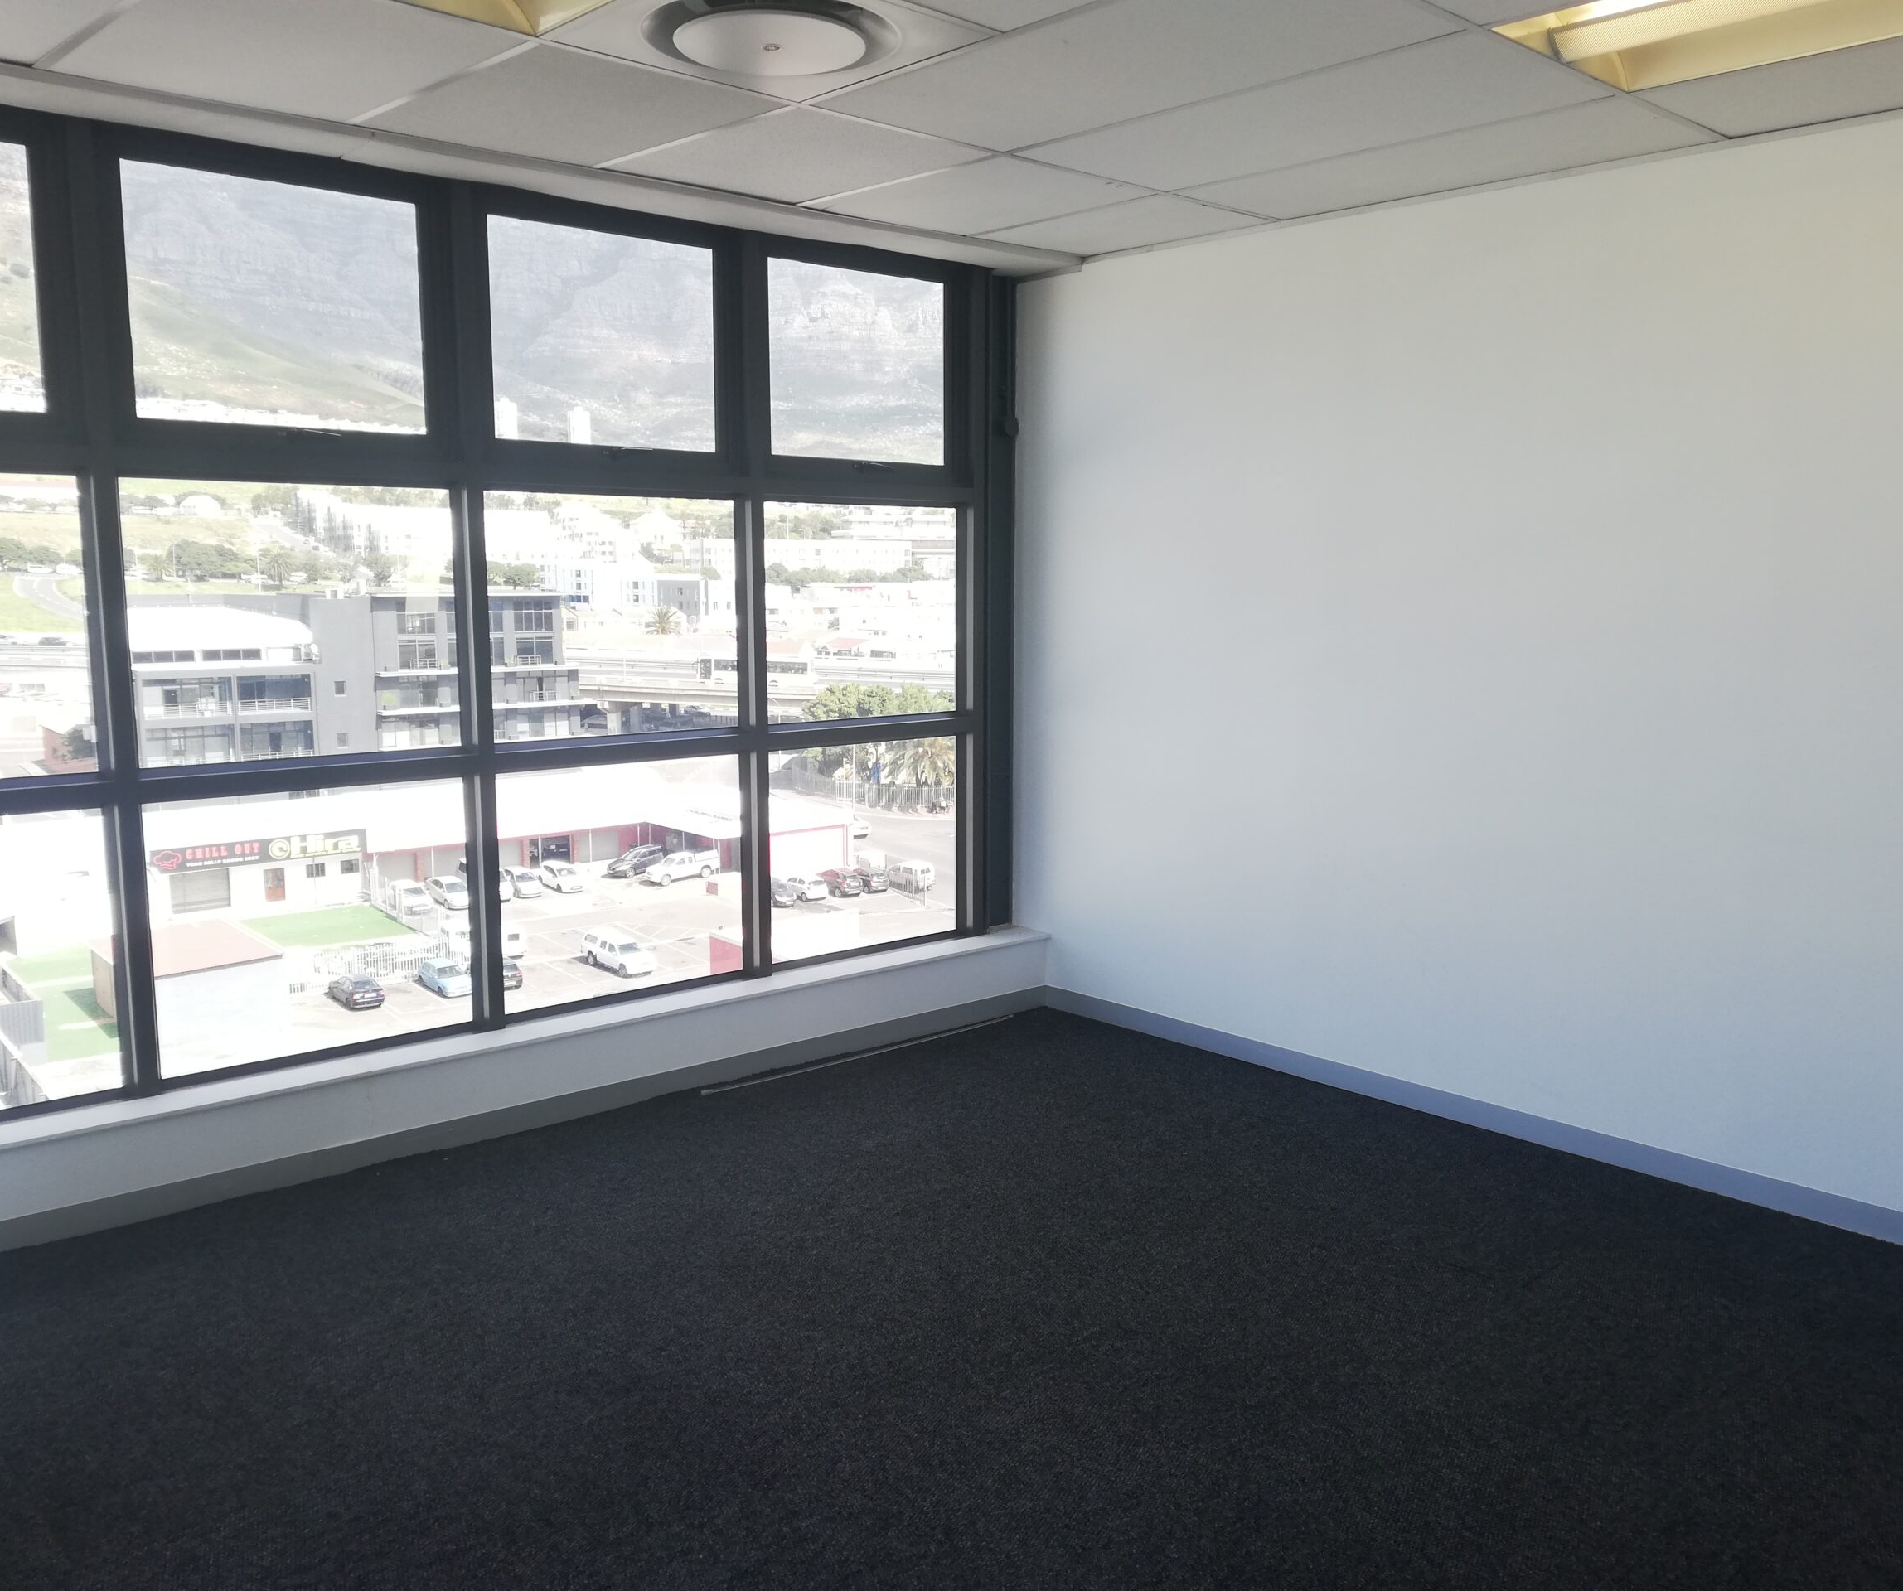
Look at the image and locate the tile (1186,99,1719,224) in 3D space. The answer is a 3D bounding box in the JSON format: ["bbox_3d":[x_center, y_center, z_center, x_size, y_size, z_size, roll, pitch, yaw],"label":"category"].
[{"bbox_3d":[1.153,-1.519,3.831,0.490,0.020,1.174,-8,11,-42],"label":"tile"}]

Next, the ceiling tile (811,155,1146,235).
[{"bbox_3d":[0.074,-1.569,4.173,0.580,0.020,0.762,-8,11,-42],"label":"ceiling tile"}]

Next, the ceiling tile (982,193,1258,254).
[{"bbox_3d":[0.480,-1.624,4.547,0.490,0.020,0.762,-8,11,-42],"label":"ceiling tile"}]

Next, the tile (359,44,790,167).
[{"bbox_3d":[-0.805,-1.450,3.365,0.580,0.020,0.762,-8,11,-42],"label":"tile"}]

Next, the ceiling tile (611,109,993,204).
[{"bbox_3d":[-0.366,-1.510,3.769,0.580,0.020,0.762,-8,11,-42],"label":"ceiling tile"}]

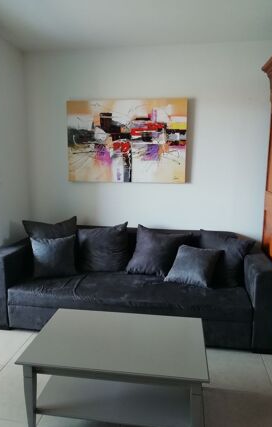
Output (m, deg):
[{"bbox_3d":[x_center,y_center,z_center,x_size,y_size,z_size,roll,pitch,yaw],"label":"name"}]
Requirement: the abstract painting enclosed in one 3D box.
[{"bbox_3d":[-0.098,-0.710,3.175,1.190,0.810,0.040,2,9,8],"label":"abstract painting"}]

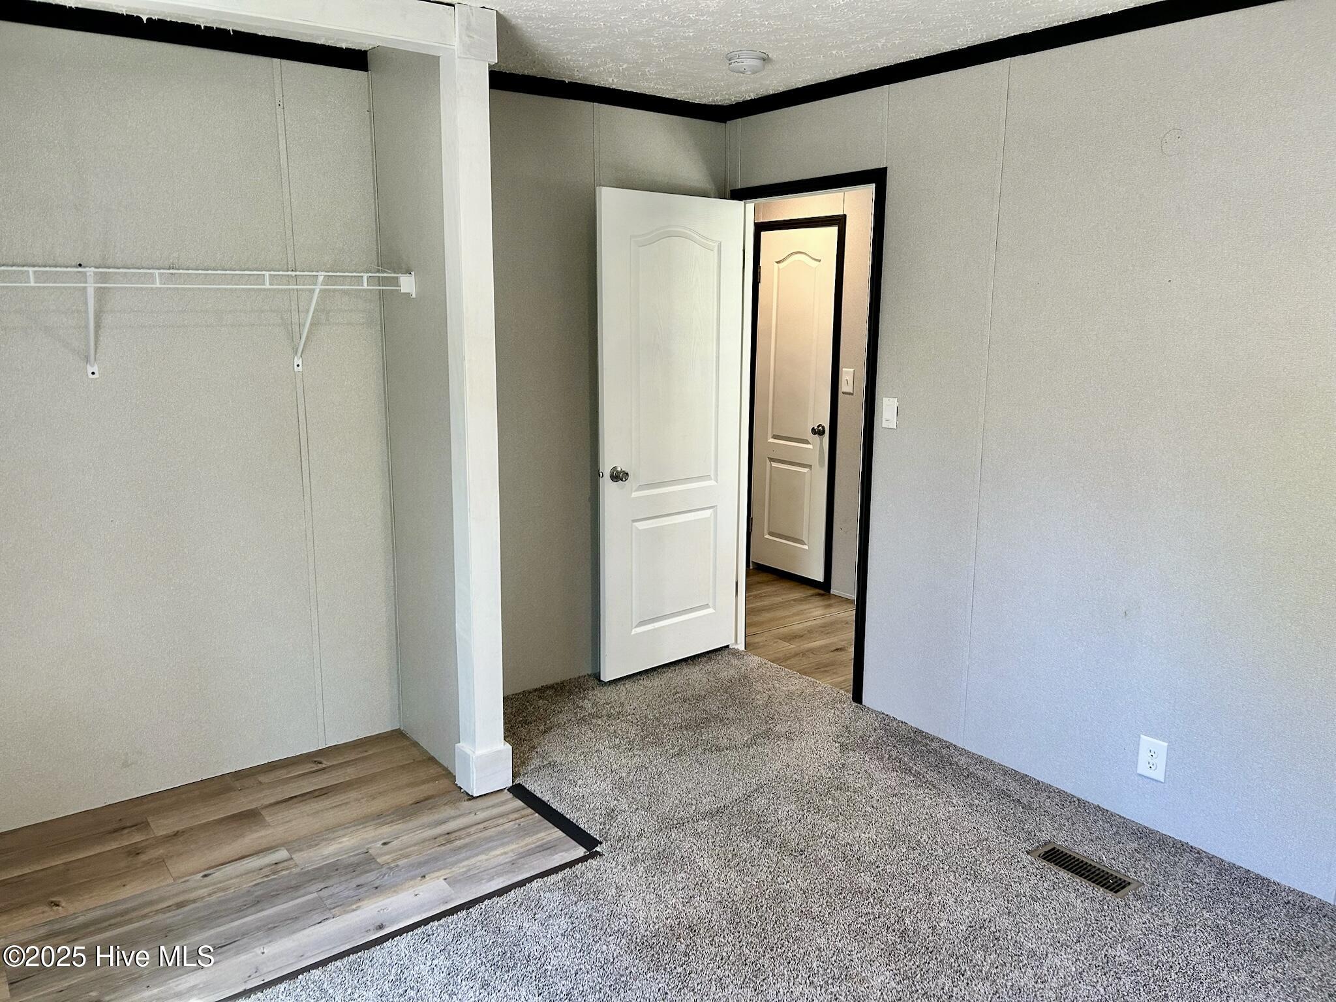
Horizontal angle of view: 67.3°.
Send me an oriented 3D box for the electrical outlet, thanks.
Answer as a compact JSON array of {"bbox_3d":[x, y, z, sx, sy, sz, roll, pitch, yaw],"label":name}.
[{"bbox_3d":[1.487,0.795,3.084,0.010,0.126,0.083,-8,14,-36],"label":"electrical outlet"}]

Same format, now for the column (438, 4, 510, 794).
[{"bbox_3d":[-0.610,-0.237,3.180,0.144,2.442,0.131,-8,14,-36],"label":"column"}]

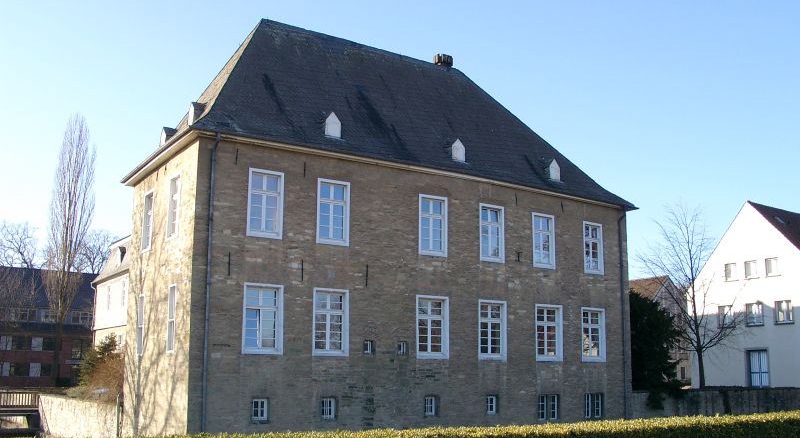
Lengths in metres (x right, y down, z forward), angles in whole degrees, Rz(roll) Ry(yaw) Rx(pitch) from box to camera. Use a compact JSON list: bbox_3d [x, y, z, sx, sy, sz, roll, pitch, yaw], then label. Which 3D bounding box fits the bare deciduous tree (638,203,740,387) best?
[{"bbox_3d":[15.527,4.196,42.000,5.345,9.968,5.078,1,-11,0],"label":"bare deciduous tree"}]

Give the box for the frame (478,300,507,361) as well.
[{"bbox_3d":[3.458,4.199,29.572,1.356,2.192,0.200,8,-13,-32],"label":"frame"}]

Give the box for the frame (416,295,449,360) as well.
[{"bbox_3d":[1.092,3.717,26.861,1.368,2.124,0.190,8,-14,-33],"label":"frame"}]

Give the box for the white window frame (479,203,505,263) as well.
[{"bbox_3d":[3.381,0.555,29.092,1.180,2.134,0.190,8,-14,-33],"label":"white window frame"}]

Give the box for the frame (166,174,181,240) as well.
[{"bbox_3d":[-7.001,-0.371,24.544,0.170,2.050,1.172,8,-14,-33],"label":"frame"}]

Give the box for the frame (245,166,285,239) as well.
[{"bbox_3d":[-4.325,-0.477,25.227,1.213,2.200,0.170,8,-13,-32],"label":"frame"}]

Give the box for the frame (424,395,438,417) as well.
[{"bbox_3d":[1.082,6.569,27.599,0.500,0.670,0.150,8,-13,-32],"label":"frame"}]

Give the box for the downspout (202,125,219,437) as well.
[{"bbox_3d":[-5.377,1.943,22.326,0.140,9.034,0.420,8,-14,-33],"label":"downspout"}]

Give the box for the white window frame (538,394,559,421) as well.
[{"bbox_3d":[5.433,6.937,28.952,0.989,0.937,0.120,8,-13,-32],"label":"white window frame"}]

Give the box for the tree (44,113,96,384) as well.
[{"bbox_3d":[-30.677,2.348,72.416,4.400,25.257,4.400,5,-12,-23],"label":"tree"}]

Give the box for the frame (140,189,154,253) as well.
[{"bbox_3d":[-8.479,0.089,26.671,0.170,2.086,1.117,8,-14,-33],"label":"frame"}]

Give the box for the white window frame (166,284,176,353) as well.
[{"bbox_3d":[-6.758,2.980,23.487,0.170,2.030,0.708,8,-14,-33],"label":"white window frame"}]

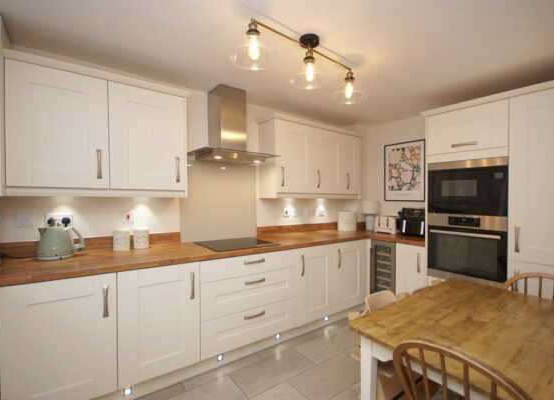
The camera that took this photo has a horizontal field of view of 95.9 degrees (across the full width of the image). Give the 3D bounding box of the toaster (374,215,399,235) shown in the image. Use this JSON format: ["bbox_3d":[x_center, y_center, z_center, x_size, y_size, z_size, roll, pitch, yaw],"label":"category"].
[{"bbox_3d":[1.429,0.312,3.168,0.270,0.200,0.265,0,0,-43],"label":"toaster"}]

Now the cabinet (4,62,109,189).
[{"bbox_3d":[-1.422,-0.437,1.686,0.487,0.720,0.335,0,0,-34],"label":"cabinet"}]

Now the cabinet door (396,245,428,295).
[{"bbox_3d":[1.369,0.813,2.555,0.025,0.719,0.294,0,0,-34],"label":"cabinet door"}]

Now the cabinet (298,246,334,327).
[{"bbox_3d":[0.388,0.810,2.449,0.494,0.719,0.025,0,0,-34],"label":"cabinet"}]

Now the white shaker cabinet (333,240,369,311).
[{"bbox_3d":[0.804,0.812,2.724,0.502,0.719,0.025,0,0,-34],"label":"white shaker cabinet"}]

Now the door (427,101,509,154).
[{"bbox_3d":[1.628,-0.602,2.168,0.030,0.373,0.584,0,0,-34],"label":"door"}]

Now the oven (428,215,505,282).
[{"bbox_3d":[1.843,0.432,2.313,0.560,0.598,0.590,0,0,-34],"label":"oven"}]

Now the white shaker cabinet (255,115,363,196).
[{"bbox_3d":[0.438,-0.427,2.941,1.295,0.830,0.370,0,0,-34],"label":"white shaker cabinet"}]

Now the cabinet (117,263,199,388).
[{"bbox_3d":[-0.925,0.805,1.912,0.503,0.719,0.580,0,0,-34],"label":"cabinet"}]

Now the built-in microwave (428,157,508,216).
[{"bbox_3d":[1.811,-0.102,2.280,0.500,0.465,0.592,0,0,-34],"label":"built-in microwave"}]

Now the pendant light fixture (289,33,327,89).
[{"bbox_3d":[0.212,-0.913,1.630,0.250,0.300,0.250,0,0,0],"label":"pendant light fixture"}]

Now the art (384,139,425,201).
[{"bbox_3d":[1.626,-0.354,3.212,0.025,0.750,0.527,0,0,-34],"label":"art"}]

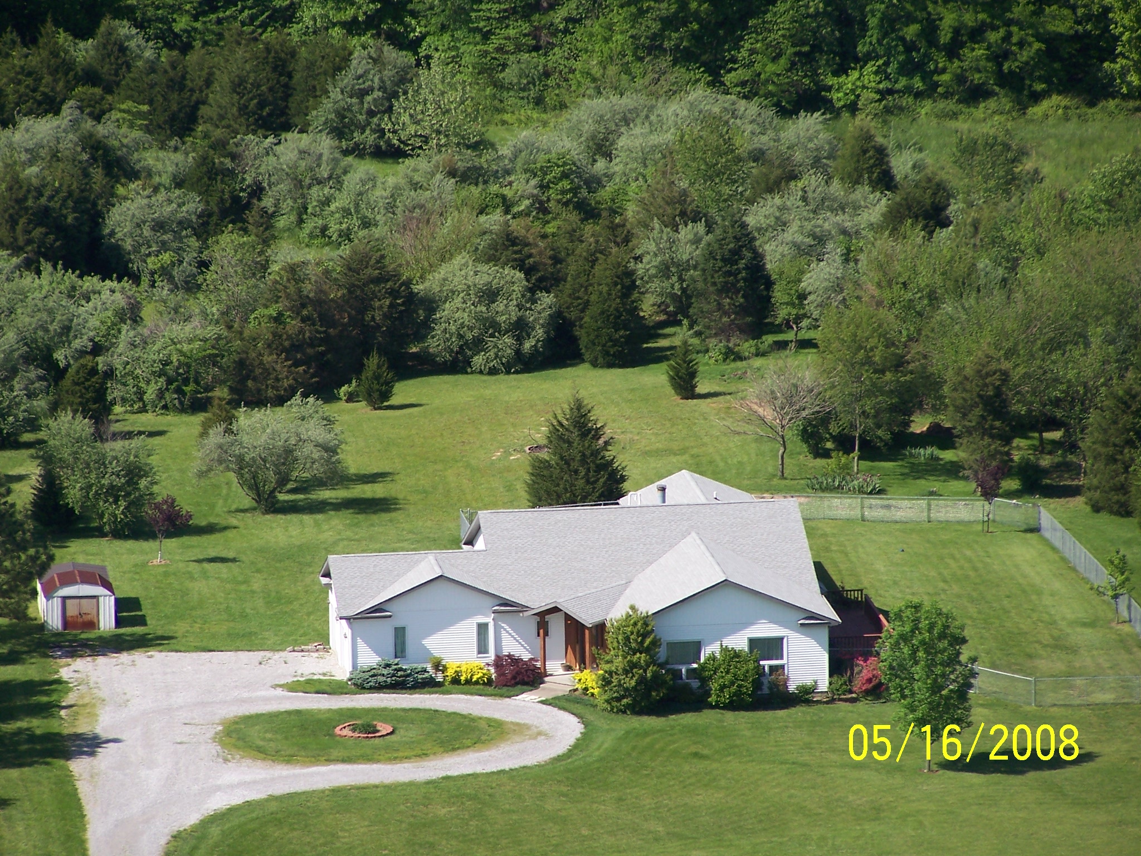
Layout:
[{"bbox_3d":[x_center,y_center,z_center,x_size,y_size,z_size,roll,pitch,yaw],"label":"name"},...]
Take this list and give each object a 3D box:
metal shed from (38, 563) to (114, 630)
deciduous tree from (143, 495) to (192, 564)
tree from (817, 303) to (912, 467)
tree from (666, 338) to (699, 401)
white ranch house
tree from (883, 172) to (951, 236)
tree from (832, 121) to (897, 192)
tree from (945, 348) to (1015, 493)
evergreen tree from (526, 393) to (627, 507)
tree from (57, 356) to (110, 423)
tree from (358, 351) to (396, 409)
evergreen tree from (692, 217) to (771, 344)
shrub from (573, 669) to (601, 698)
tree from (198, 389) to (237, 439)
[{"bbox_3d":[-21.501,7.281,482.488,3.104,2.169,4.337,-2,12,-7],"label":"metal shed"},{"bbox_3d":[-17.847,4.451,493.127,2.178,3.088,2.178,-2,12,-7],"label":"deciduous tree"},{"bbox_3d":[13.505,-1.822,508.391,4.373,8.038,4.373,-2,12,-7],"label":"tree"},{"bbox_3d":[5.339,-2.897,531.033,1.535,3.005,1.489,0,12,0],"label":"tree"},{"bbox_3d":[-0.450,6.316,477.641,20.606,5.971,23.854,-2,12,-7],"label":"white ranch house"},{"bbox_3d":[17.147,-10.976,550.341,3.535,3.335,3.535,-2,12,-7],"label":"tree"},{"bbox_3d":[15.169,-13.864,572.135,3.216,3.879,3.120,0,12,0],"label":"tree"},{"bbox_3d":[18.885,-0.499,511.649,3.083,6.278,2.991,0,12,0],"label":"tree"},{"bbox_3d":[0.244,1.222,500.520,4.585,5.772,4.585,-2,12,-7],"label":"evergreen tree"},{"bbox_3d":[-22.969,-1.786,524.031,2.441,3.268,2.367,0,12,0],"label":"tree"},{"bbox_3d":[-9.232,-2.250,523.940,1.767,2.840,1.767,-2,12,-7],"label":"tree"},{"bbox_3d":[7.724,-7.072,535.427,3.786,6.330,3.786,-1,12,0],"label":"evergreen tree"},{"bbox_3d":[0.765,10.718,468.635,1.429,0.968,1.429,-2,12,-7],"label":"shrub"},{"bbox_3d":[-16.426,-0.498,516.720,1.826,2.676,1.826,-2,12,-7],"label":"tree"}]

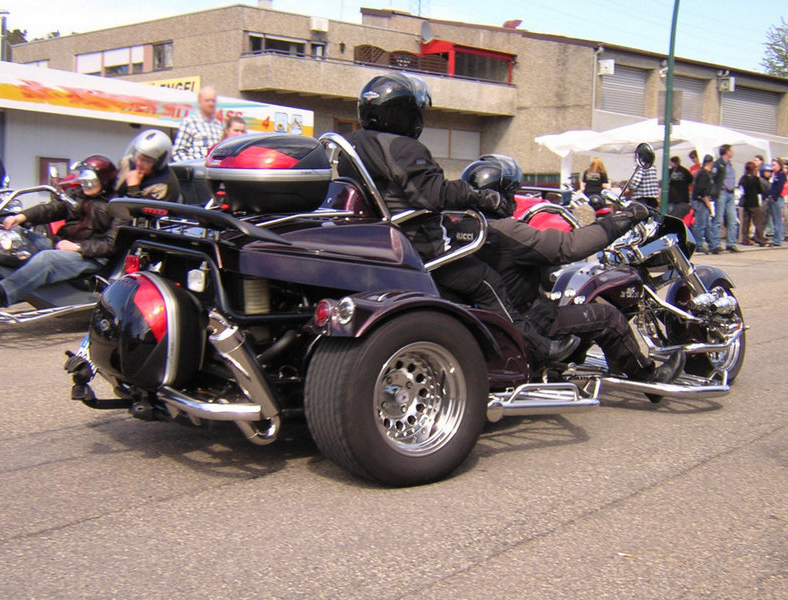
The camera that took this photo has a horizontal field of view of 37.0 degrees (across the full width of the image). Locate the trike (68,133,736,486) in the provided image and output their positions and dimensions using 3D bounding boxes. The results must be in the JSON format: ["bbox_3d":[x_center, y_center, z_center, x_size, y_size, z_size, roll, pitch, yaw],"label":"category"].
[{"bbox_3d":[0.374,-0.086,5.444,3.720,1.320,1.680,-3,7,-34],"label":"trike"}]

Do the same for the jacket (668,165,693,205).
[{"bbox_3d":[5.450,-2.205,22.500,0.520,0.750,0.320,1,6,0],"label":"jacket"}]

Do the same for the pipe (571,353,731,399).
[{"bbox_3d":[1.162,0.391,5.518,0.950,0.160,0.280,-3,7,-34],"label":"pipe"}]

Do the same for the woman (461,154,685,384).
[{"bbox_3d":[0.738,-0.140,5.660,1.250,1.070,0.780,-3,7,-34],"label":"woman"}]

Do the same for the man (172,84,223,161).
[{"bbox_3d":[-1.596,-0.819,9.670,0.550,1.820,0.360,-1,6,-17],"label":"man"}]

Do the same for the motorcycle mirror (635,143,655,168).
[{"bbox_3d":[1.144,-0.667,5.382,0.050,0.125,0.130,-3,7,-34],"label":"motorcycle mirror"}]

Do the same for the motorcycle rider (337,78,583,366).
[{"bbox_3d":[0.191,-0.371,5.262,1.080,1.240,0.720,-3,7,-34],"label":"motorcycle rider"}]

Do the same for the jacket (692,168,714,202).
[{"bbox_3d":[5.305,-1.962,20.200,0.320,0.620,0.450,-1,6,-23],"label":"jacket"}]

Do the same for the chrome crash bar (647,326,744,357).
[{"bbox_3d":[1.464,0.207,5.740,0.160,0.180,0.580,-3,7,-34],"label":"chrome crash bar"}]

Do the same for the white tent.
[{"bbox_3d":[5.278,-2.458,24.063,3.800,2.500,3.100,6,8,39],"label":"white tent"}]

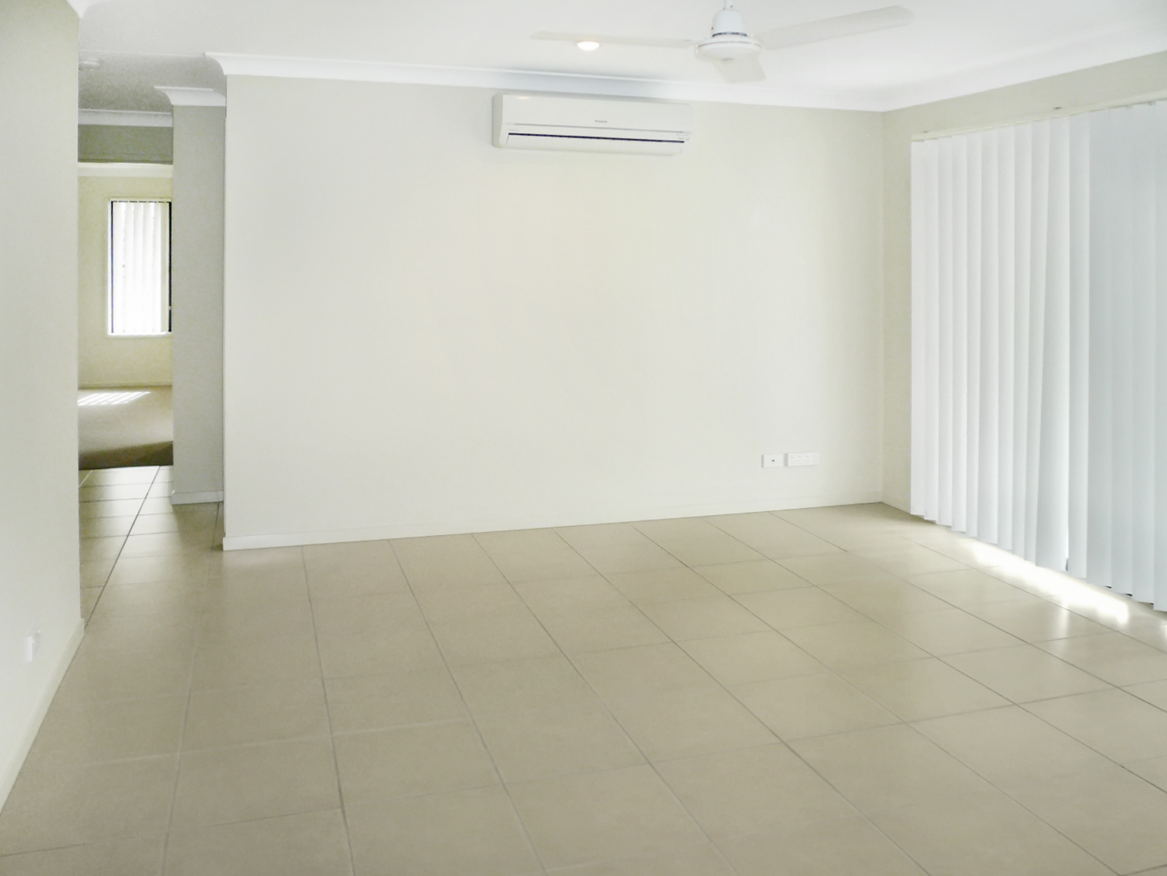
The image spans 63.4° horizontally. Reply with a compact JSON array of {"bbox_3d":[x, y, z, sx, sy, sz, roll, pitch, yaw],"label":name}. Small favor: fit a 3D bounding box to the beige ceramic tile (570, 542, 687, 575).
[{"bbox_3d":[0.224,0.576,4.538,0.420,0.010,0.410,-2,10,-18],"label":"beige ceramic tile"}]

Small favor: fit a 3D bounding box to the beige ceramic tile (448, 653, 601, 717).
[{"bbox_3d":[-0.220,0.879,3.402,0.450,0.012,0.450,-2,10,-18],"label":"beige ceramic tile"}]

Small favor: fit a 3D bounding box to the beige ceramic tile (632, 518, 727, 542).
[{"bbox_3d":[0.506,0.490,5.071,0.420,0.010,0.410,-2,10,-18],"label":"beige ceramic tile"}]

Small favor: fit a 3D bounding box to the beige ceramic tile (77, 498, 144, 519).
[{"bbox_3d":[-2.847,0.425,5.572,0.432,0.012,0.423,-2,11,-18],"label":"beige ceramic tile"}]

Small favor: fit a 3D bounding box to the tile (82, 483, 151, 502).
[{"bbox_3d":[-3.080,0.360,6.173,0.455,0.010,0.445,-3,11,-19],"label":"tile"}]

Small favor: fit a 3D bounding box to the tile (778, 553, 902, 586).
[{"bbox_3d":[1.161,0.611,4.418,0.420,0.010,0.410,-2,10,-18],"label":"tile"}]

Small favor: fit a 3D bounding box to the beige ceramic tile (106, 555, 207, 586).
[{"bbox_3d":[-1.925,0.603,4.293,0.430,0.010,0.405,-2,11,-18],"label":"beige ceramic tile"}]

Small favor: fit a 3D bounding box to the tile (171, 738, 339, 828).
[{"bbox_3d":[-0.959,1.009,2.784,0.455,0.010,0.445,-3,11,-19],"label":"tile"}]

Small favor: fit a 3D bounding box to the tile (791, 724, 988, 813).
[{"bbox_3d":[0.938,1.015,2.920,0.455,0.010,0.445,-3,11,-18],"label":"tile"}]

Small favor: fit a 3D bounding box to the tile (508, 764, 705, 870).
[{"bbox_3d":[0.051,1.020,2.558,0.441,0.012,0.419,-2,11,-18],"label":"tile"}]

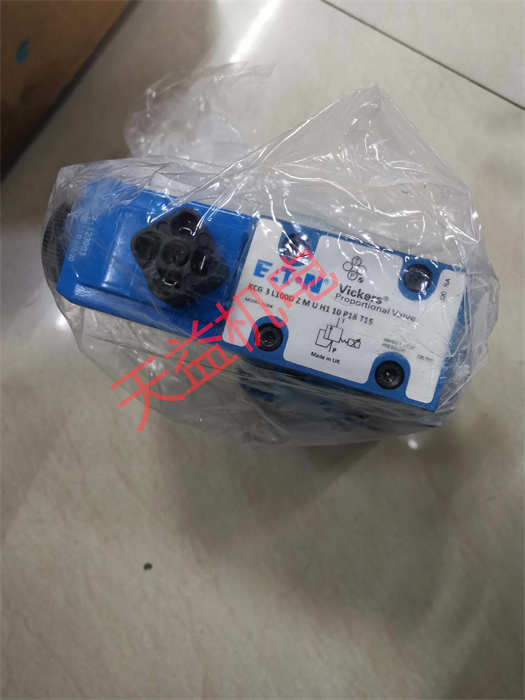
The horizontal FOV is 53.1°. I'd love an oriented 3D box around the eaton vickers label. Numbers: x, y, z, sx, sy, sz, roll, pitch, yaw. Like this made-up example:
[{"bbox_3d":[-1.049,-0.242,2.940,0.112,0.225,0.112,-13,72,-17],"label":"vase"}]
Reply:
[{"bbox_3d":[0.026,-0.013,0.169,0.069,0.001,0.043,17,86,4],"label":"eaton vickers label"}]

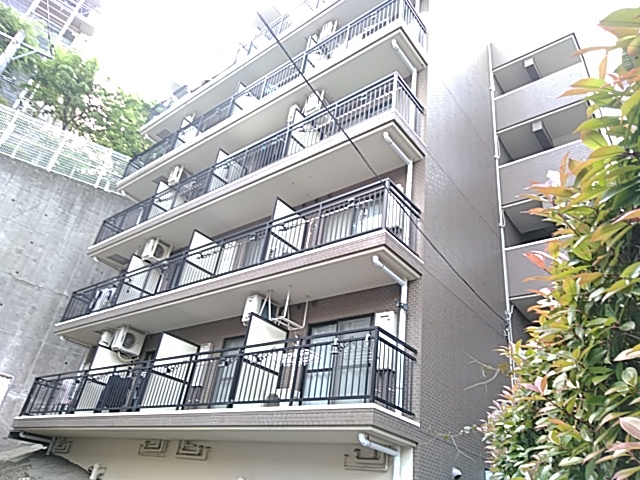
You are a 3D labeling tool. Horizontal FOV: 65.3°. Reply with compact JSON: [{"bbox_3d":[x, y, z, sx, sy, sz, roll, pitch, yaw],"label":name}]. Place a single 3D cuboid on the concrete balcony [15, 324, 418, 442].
[{"bbox_3d":[-3.474,3.597,11.125,12.081,1.452,1.231,-17,-39,37],"label":"concrete balcony"}]

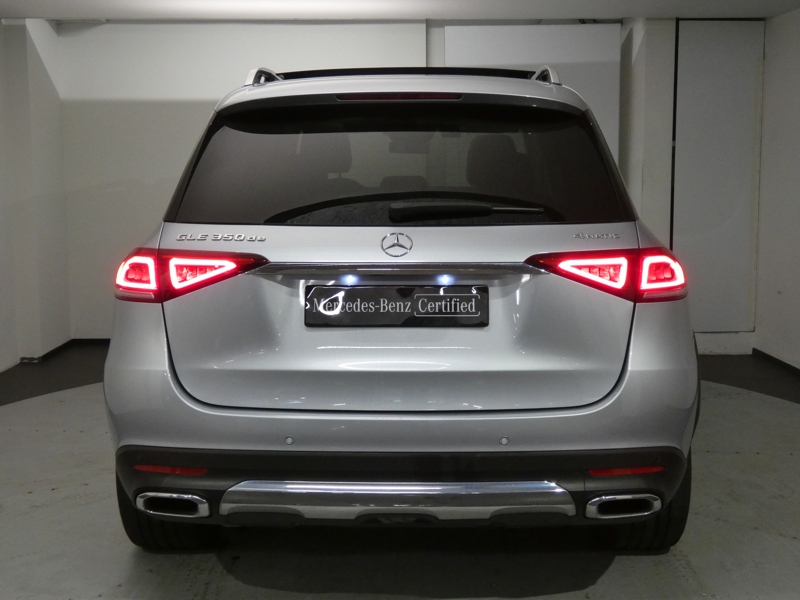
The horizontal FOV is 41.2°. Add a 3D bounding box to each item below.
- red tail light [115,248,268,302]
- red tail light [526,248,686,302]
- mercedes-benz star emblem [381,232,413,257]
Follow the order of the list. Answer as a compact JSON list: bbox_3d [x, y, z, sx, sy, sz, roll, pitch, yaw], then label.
[{"bbox_3d":[-0.615,-0.072,3.136,0.470,0.157,0.190,2,3,14],"label":"red tail light"},{"bbox_3d":[0.604,-0.073,3.109,0.470,0.157,0.190,-1,3,-12],"label":"red tail light"},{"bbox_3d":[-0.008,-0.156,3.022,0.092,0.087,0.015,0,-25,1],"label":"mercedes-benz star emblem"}]

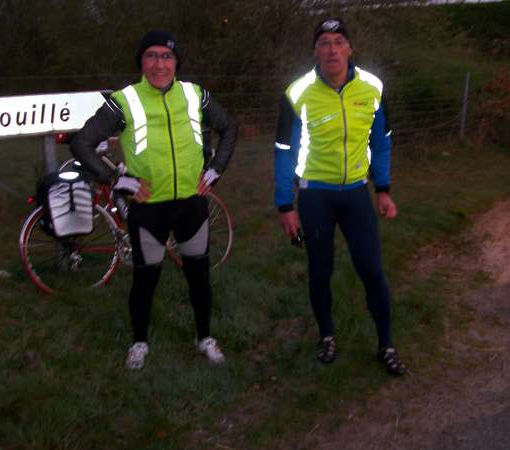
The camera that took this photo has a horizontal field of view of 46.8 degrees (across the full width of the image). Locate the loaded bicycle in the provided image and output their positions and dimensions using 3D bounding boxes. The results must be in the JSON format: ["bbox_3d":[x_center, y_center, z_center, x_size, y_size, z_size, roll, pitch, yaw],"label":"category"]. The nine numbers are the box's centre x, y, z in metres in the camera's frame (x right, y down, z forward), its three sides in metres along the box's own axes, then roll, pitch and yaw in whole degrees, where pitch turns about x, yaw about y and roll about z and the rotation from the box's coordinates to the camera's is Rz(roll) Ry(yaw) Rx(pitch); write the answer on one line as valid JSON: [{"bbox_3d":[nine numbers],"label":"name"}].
[{"bbox_3d":[-0.850,-0.085,4.260,1.700,1.050,0.500,-9,6,-39],"label":"loaded bicycle"}]

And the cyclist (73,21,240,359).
[{"bbox_3d":[-0.495,-0.100,2.950,0.790,1.670,0.420,-4,14,-14],"label":"cyclist"}]

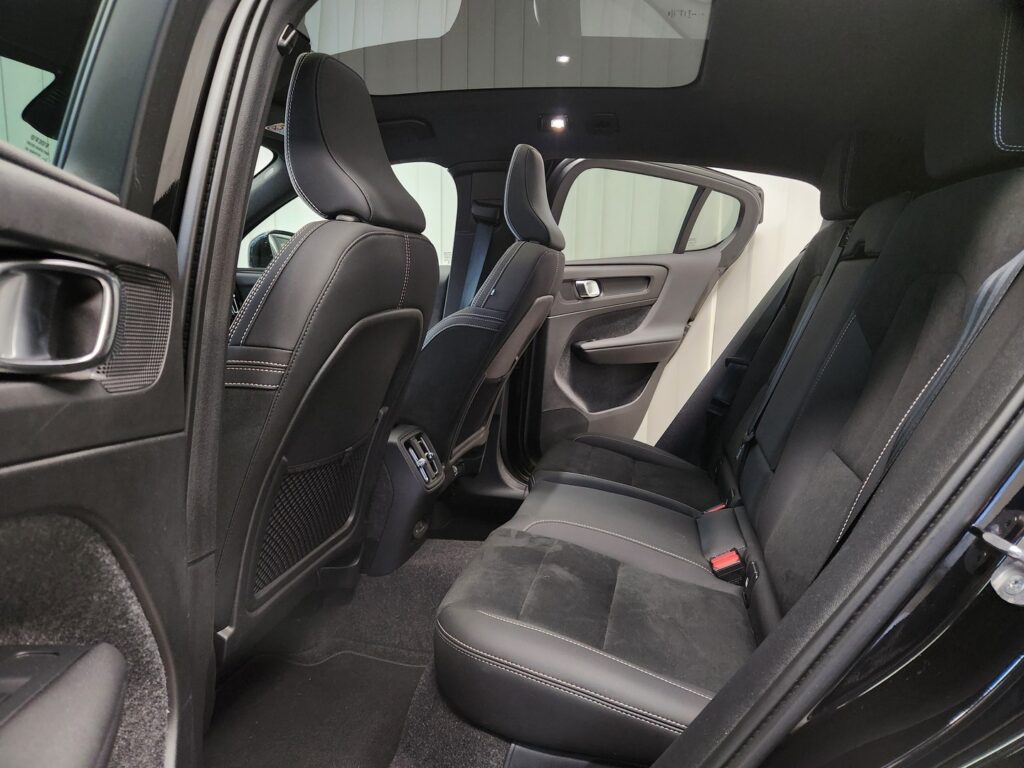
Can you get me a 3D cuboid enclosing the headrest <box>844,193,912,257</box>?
[{"bbox_3d":[0.689,-0.272,1.183,0.130,0.150,0.260,3,11,12],"label":"headrest"}]

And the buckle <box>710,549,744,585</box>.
[{"bbox_3d":[0.387,0.324,1.238,0.055,0.050,0.055,3,11,12],"label":"buckle"}]

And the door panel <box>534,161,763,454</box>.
[{"bbox_3d":[0.487,-0.208,2.489,1.040,1.100,0.220,-5,12,-32],"label":"door panel"}]

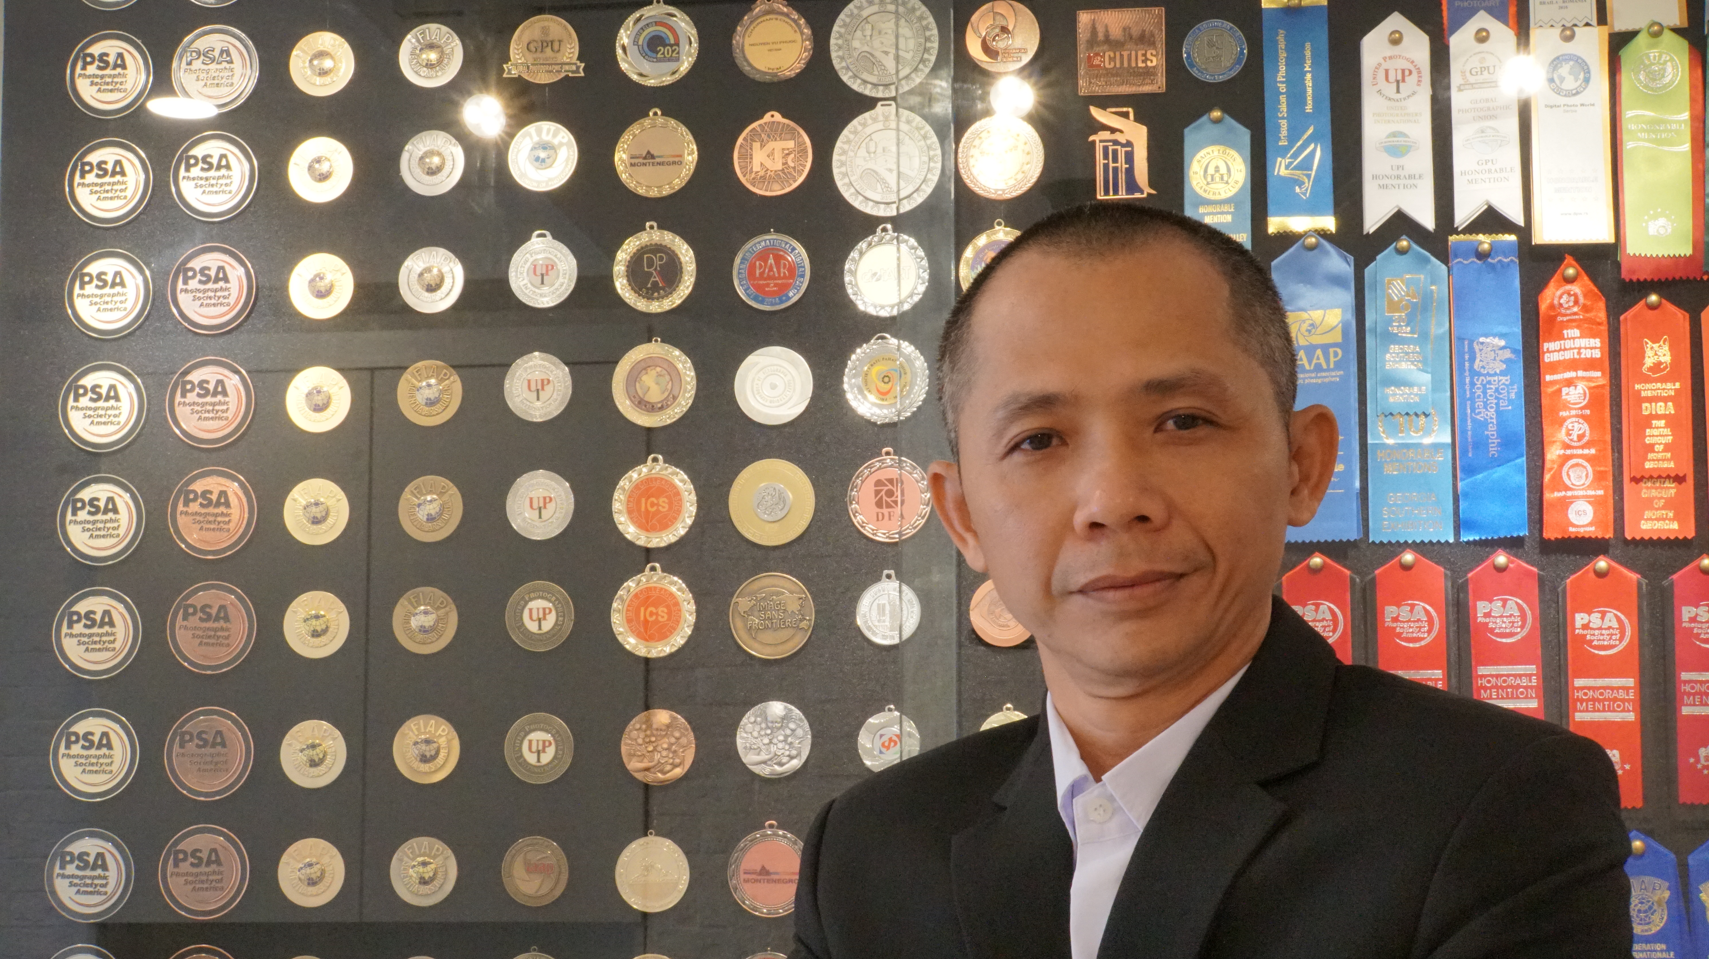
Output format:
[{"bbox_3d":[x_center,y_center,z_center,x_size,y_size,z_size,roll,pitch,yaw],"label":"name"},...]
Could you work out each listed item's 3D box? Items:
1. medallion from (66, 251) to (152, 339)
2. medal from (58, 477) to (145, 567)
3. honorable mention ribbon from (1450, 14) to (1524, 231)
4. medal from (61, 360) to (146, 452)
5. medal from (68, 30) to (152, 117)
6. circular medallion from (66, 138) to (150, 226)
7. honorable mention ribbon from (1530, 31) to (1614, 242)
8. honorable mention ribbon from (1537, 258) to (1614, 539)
[{"bbox_3d":[-0.575,-0.143,2.011,0.070,0.070,0.007,-1,-7,7],"label":"medallion"},{"bbox_3d":[-0.575,0.031,1.991,0.070,0.070,0.007,-1,-7,7],"label":"medal"},{"bbox_3d":[0.461,-0.264,1.901,0.049,0.161,0.007,-1,-7,7],"label":"honorable mention ribbon"},{"bbox_3d":[-0.572,-0.055,1.985,0.066,0.069,0.006,-1,-6,7],"label":"medal"},{"bbox_3d":[-0.575,-0.313,2.013,0.067,0.068,0.006,-1,-6,7],"label":"medal"},{"bbox_3d":[-0.573,-0.229,2.004,0.067,0.068,0.006,-1,-6,7],"label":"circular medallion"},{"bbox_3d":[0.514,-0.247,1.870,0.056,0.160,0.004,-1,-6,7],"label":"honorable mention ribbon"},{"bbox_3d":[0.517,-0.060,1.871,0.049,0.205,0.008,0,-6,7],"label":"honorable mention ribbon"}]

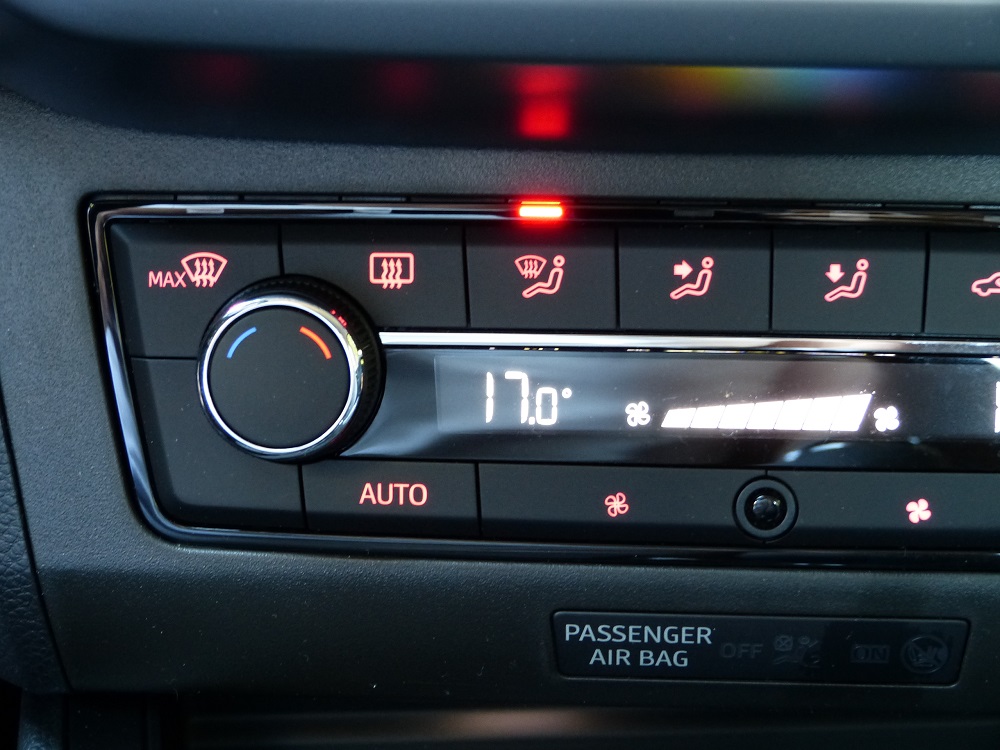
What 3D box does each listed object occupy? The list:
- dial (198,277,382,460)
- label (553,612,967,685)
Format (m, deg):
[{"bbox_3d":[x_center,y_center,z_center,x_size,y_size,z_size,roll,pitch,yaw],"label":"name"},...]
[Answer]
[{"bbox_3d":[-0.035,0.000,0.387,0.030,0.030,0.014,1,6,3],"label":"dial"},{"bbox_3d":[0.044,0.046,0.400,0.070,0.014,0.002,1,33,2],"label":"label"}]

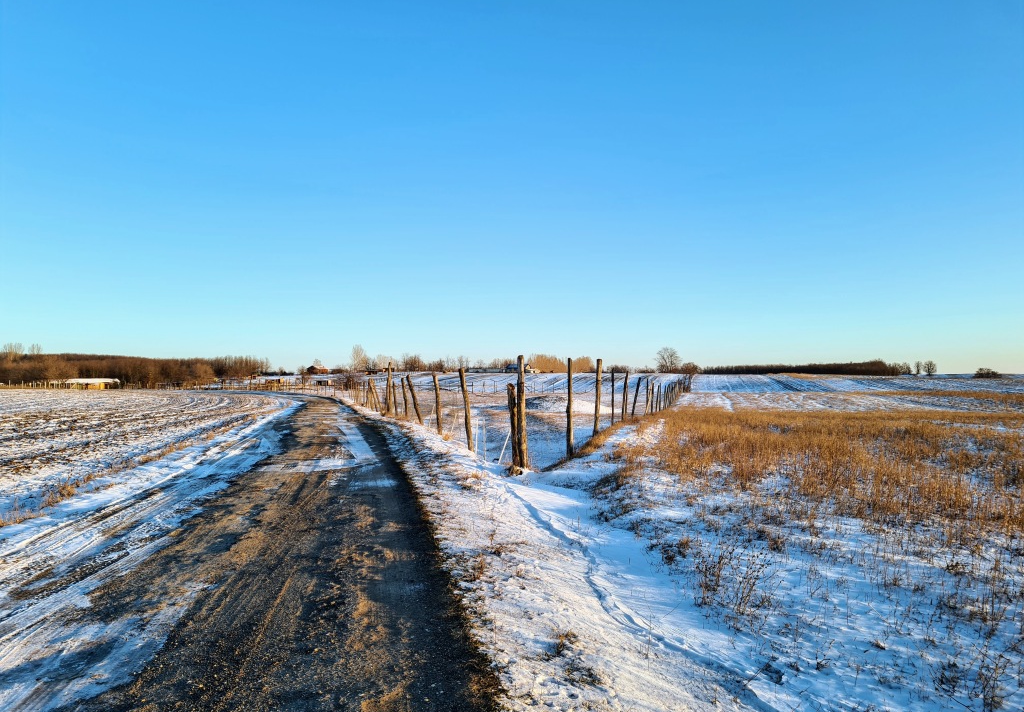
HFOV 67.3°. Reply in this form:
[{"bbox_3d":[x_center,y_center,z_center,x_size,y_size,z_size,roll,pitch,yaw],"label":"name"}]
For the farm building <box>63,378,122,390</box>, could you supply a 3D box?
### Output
[{"bbox_3d":[-89.998,6.114,165.000,11.800,2.600,6.000,1,-2,-33],"label":"farm building"}]

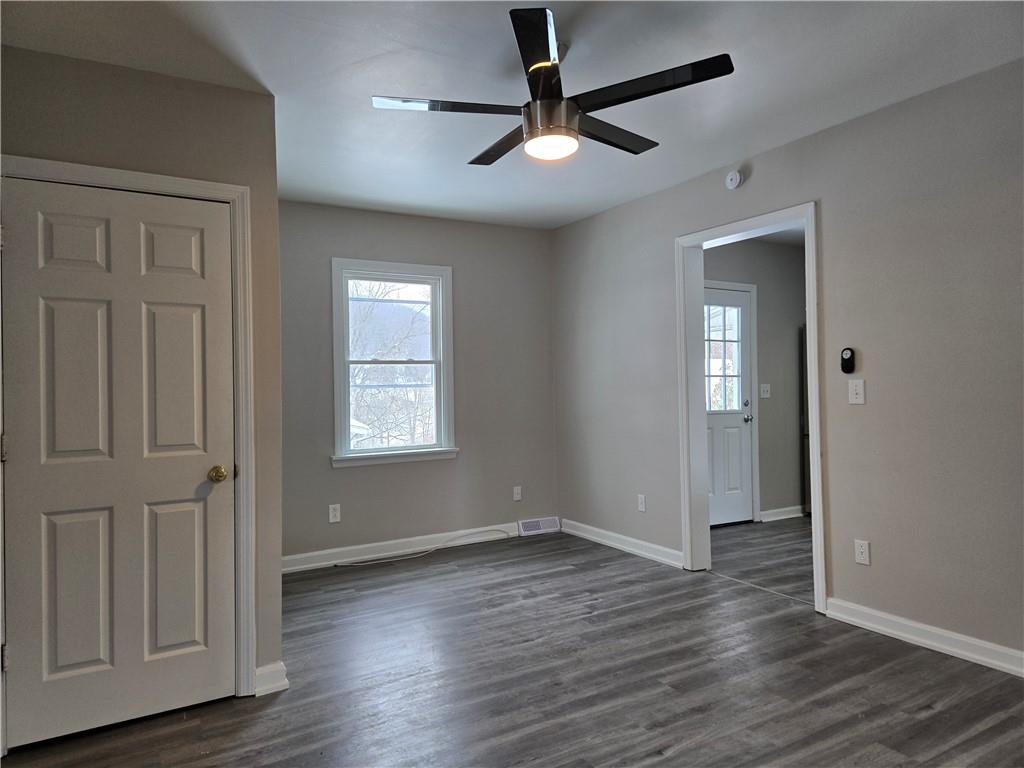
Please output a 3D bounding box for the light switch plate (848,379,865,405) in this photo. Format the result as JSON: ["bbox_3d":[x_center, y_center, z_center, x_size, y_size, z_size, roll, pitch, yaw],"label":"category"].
[{"bbox_3d":[1.771,0.043,3.496,0.011,0.123,0.079,-1,0,-31],"label":"light switch plate"}]

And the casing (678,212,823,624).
[{"bbox_3d":[1.477,0.134,4.178,0.170,2.235,1.058,-1,0,-31],"label":"casing"}]

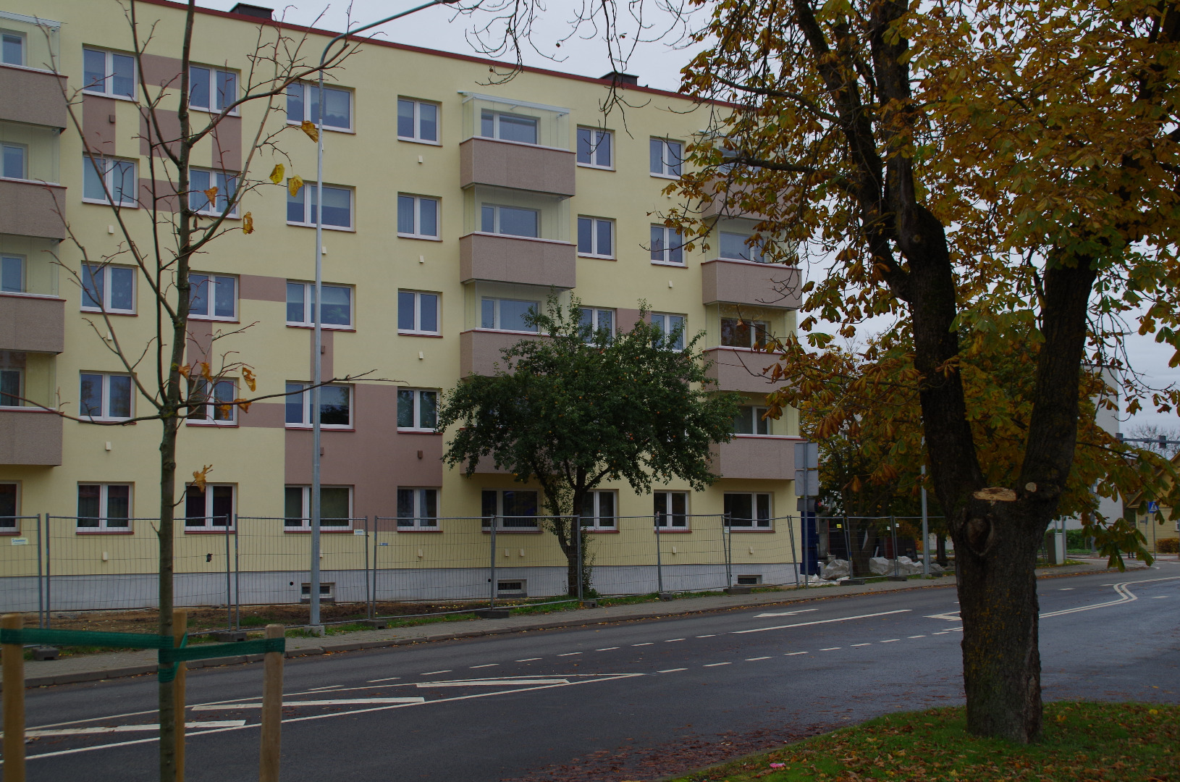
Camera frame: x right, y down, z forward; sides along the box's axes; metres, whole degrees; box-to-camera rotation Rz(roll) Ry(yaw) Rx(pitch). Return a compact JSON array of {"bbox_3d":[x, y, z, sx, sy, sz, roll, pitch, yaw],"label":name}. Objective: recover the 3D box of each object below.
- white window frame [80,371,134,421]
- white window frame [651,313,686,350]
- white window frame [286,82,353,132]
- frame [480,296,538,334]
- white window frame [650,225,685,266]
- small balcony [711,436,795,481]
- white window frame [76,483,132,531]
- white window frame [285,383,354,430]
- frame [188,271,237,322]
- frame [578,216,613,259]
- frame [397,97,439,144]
[{"bbox_3d":[-12.125,0.170,40.203,1.390,1.200,0.120,3,-7,-32],"label":"white window frame"},{"bbox_3d":[2.393,-1.760,49.736,1.390,1.200,0.120,3,-7,-32],"label":"white window frame"},{"bbox_3d":[-7.427,-7.793,44.075,1.980,1.200,0.120,3,-7,-32],"label":"white window frame"},{"bbox_3d":[-2.284,-2.013,46.015,1.950,1.200,0.100,3,-7,-32],"label":"frame"},{"bbox_3d":[2.390,-4.502,50.028,1.390,1.200,0.120,3,-7,-32],"label":"white window frame"},{"bbox_3d":[5.141,2.119,49.643,3.313,1.247,0.820,3,-7,-32],"label":"small balcony"},{"bbox_3d":[-11.976,2.872,39.505,1.360,1.200,0.100,3,-7,-32],"label":"white window frame"},{"bbox_3d":[-7.207,0.406,42.681,1.950,1.200,0.100,3,-7,-32],"label":"white window frame"},{"bbox_3d":[-9.744,-2.434,41.433,1.360,1.200,0.100,3,-7,-32],"label":"frame"},{"bbox_3d":[0.153,-4.568,47.822,1.360,1.200,0.100,3,-7,-32],"label":"frame"},{"bbox_3d":[-4.823,-7.558,45.047,1.360,1.200,0.100,3,-7,-32],"label":"frame"}]

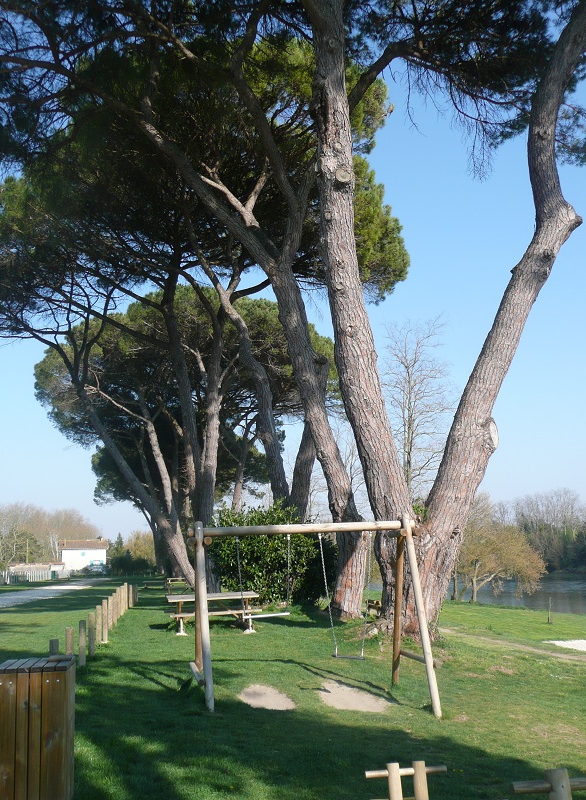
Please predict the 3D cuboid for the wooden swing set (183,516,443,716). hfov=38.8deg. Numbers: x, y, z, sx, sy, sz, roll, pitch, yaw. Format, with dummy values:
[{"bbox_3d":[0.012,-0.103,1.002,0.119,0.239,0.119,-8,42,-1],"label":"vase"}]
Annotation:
[{"bbox_3d":[0.179,2.621,10.344,2.954,2.296,1.822,0,-11,-11],"label":"wooden swing set"}]

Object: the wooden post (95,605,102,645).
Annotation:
[{"bbox_3d":[-3.778,4.361,16.168,0.108,0.735,0.108,-1,-11,-9],"label":"wooden post"}]

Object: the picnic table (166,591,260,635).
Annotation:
[{"bbox_3d":[-1.783,4.676,18.295,1.970,0.790,1.600,0,-11,-11],"label":"picnic table"}]

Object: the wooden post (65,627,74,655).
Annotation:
[{"bbox_3d":[-3.021,3.441,11.232,0.105,0.730,0.105,-1,-11,-9],"label":"wooden post"}]

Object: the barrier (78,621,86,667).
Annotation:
[{"bbox_3d":[-3.209,3.712,12.664,0.110,0.691,0.110,-1,-11,-9],"label":"barrier"}]

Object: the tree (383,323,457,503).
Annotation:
[{"bbox_3d":[6.343,2.562,42.333,4.200,14.307,4.200,-2,-11,0],"label":"tree"}]

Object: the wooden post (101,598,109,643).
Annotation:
[{"bbox_3d":[-3.825,4.513,16.978,0.105,0.841,0.105,-1,-11,-9],"label":"wooden post"}]

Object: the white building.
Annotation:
[{"bbox_3d":[-39.554,29.912,159.160,8.900,6.347,7.500,0,-11,-11],"label":"white building"}]

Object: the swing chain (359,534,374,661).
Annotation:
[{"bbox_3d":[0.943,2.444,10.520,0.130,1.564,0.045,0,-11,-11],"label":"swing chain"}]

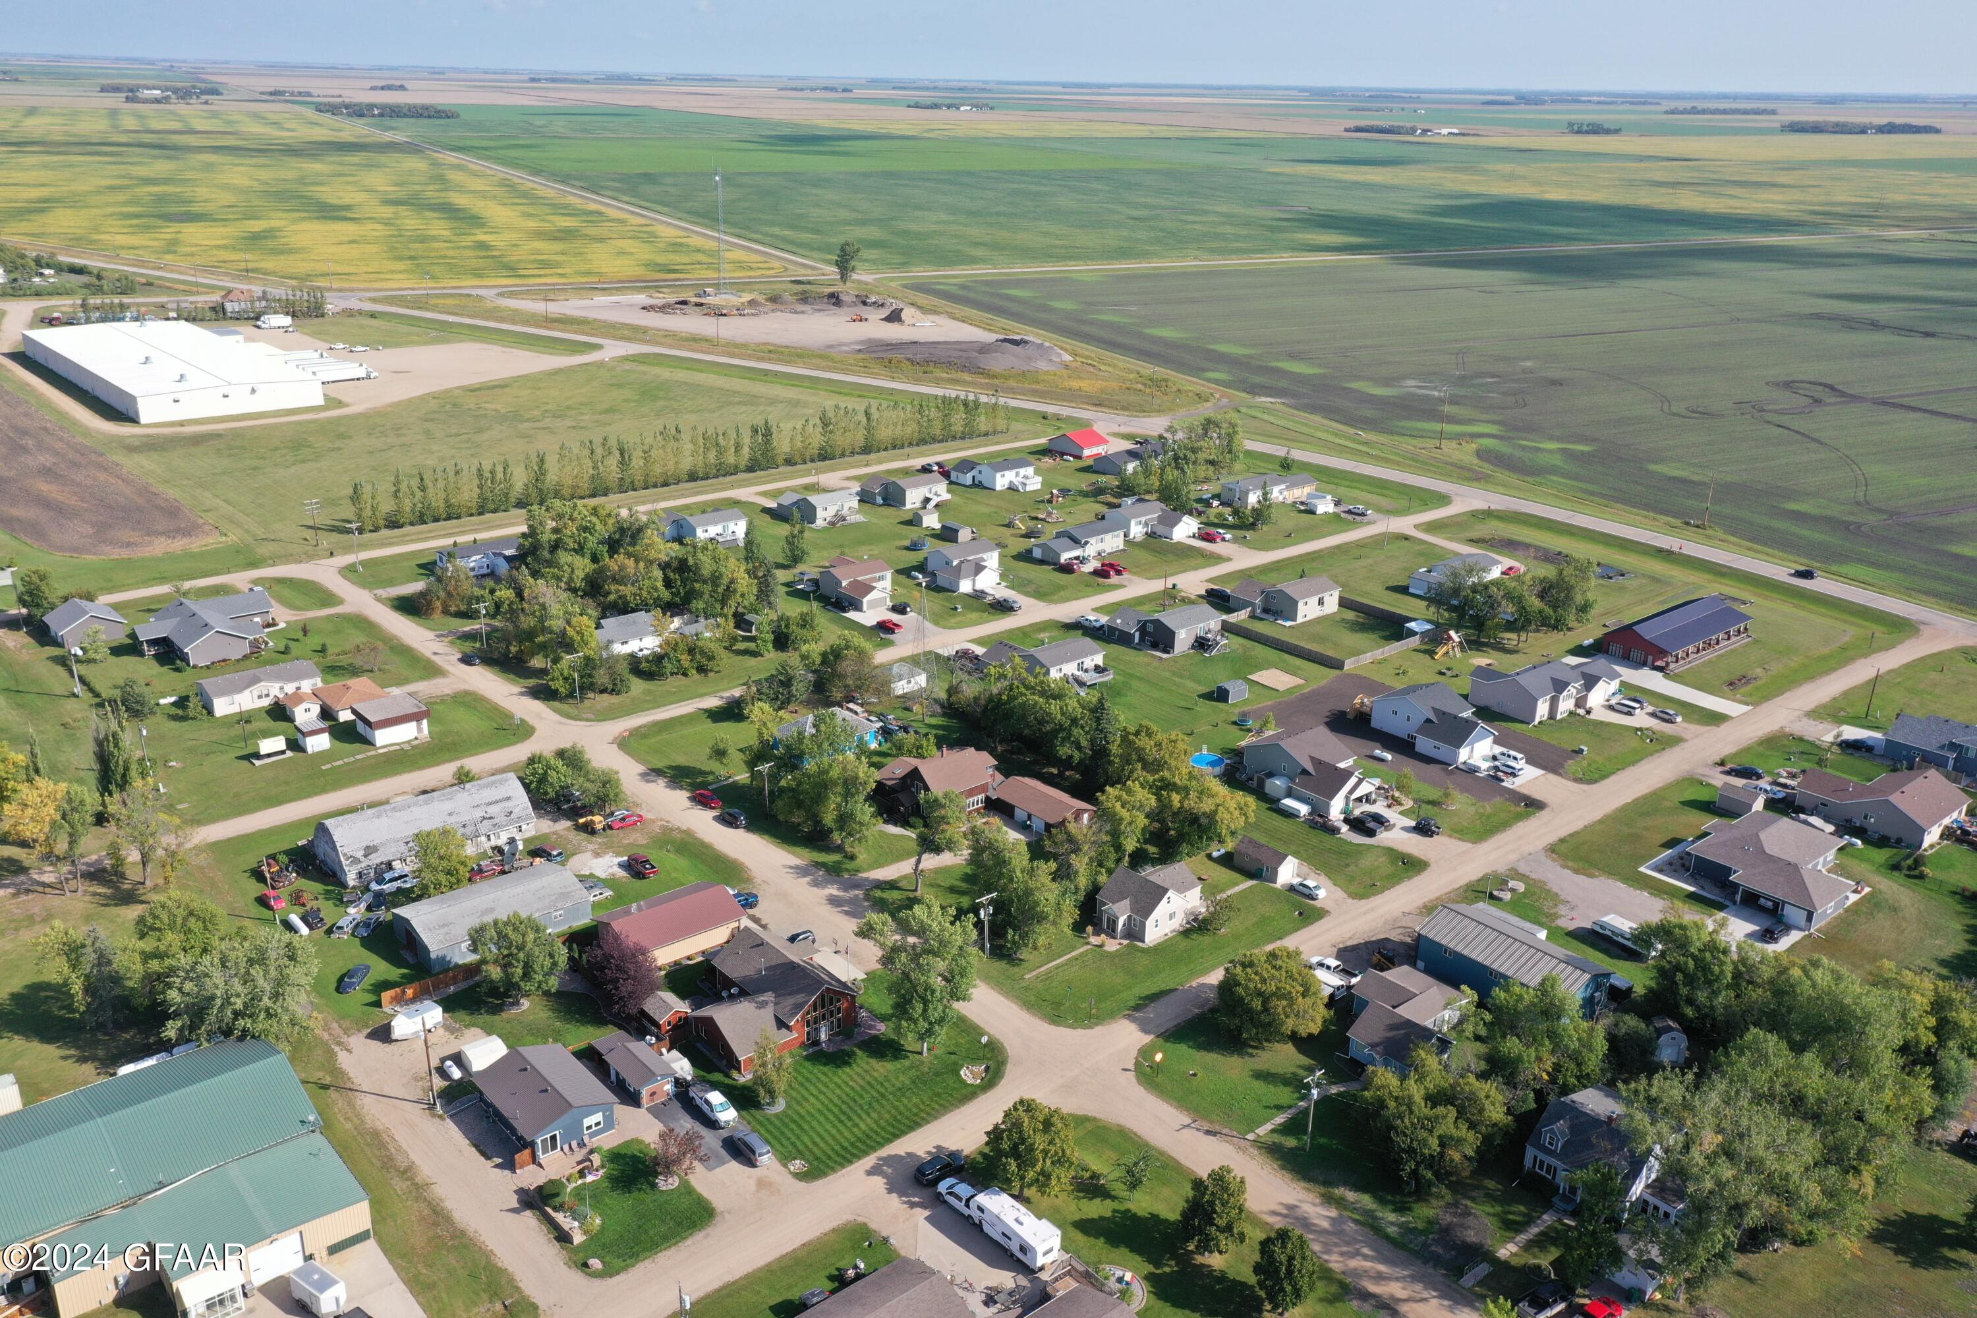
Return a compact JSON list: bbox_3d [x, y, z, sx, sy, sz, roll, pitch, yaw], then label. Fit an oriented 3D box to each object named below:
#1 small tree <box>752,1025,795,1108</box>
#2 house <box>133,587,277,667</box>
[{"bbox_3d":[-21.450,40.790,153.460,4.300,9.600,4.300,1,21,0],"label":"small tree"},{"bbox_3d":[-144.890,-6.425,287.102,24.300,6.000,25.500,-16,27,-38],"label":"house"}]

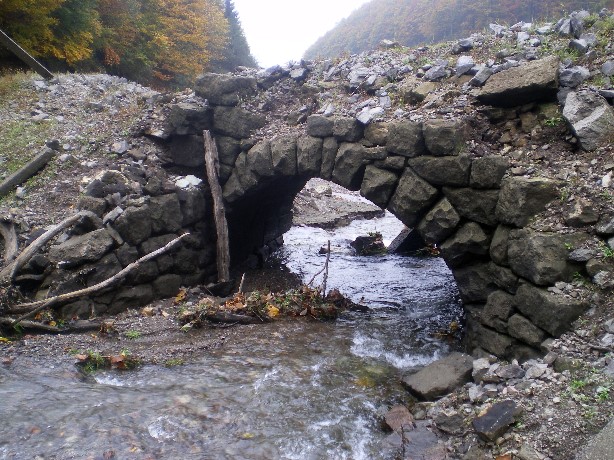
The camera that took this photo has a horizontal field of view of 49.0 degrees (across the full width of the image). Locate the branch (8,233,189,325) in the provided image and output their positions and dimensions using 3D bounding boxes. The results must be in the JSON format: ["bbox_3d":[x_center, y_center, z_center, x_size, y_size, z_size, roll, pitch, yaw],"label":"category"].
[{"bbox_3d":[-2.044,0.511,6.883,1.904,0.280,0.160,-24,20,-19],"label":"branch"}]

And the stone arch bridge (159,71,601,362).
[{"bbox_3d":[0.829,-0.412,7.823,4.656,2.739,2.100,5,13,22],"label":"stone arch bridge"}]

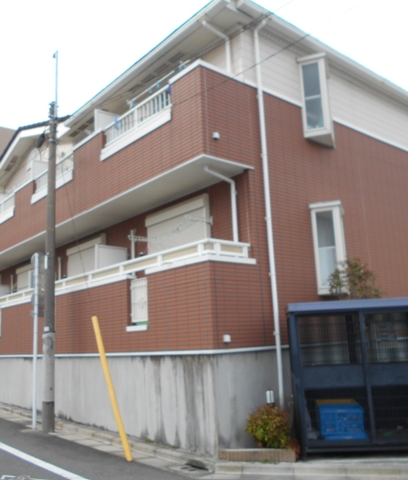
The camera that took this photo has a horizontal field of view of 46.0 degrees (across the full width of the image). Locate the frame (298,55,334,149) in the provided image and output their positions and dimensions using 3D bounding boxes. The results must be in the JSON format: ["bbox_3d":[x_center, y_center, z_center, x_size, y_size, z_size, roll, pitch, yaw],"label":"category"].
[{"bbox_3d":[2.056,-2.514,8.751,0.520,1.520,0.480,-6,-12,15],"label":"frame"}]

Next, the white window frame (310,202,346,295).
[{"bbox_3d":[2.168,0.157,8.198,0.520,1.530,0.480,-6,-12,15],"label":"white window frame"}]

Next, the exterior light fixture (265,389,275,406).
[{"bbox_3d":[0.910,2.163,6.600,0.110,0.220,0.110,7,-15,-39],"label":"exterior light fixture"}]

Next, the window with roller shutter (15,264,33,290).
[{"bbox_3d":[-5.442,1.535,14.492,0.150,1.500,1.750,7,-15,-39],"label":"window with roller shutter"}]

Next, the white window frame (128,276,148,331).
[{"bbox_3d":[-1.022,1.067,7.855,0.150,0.840,0.640,7,-15,-39],"label":"white window frame"}]

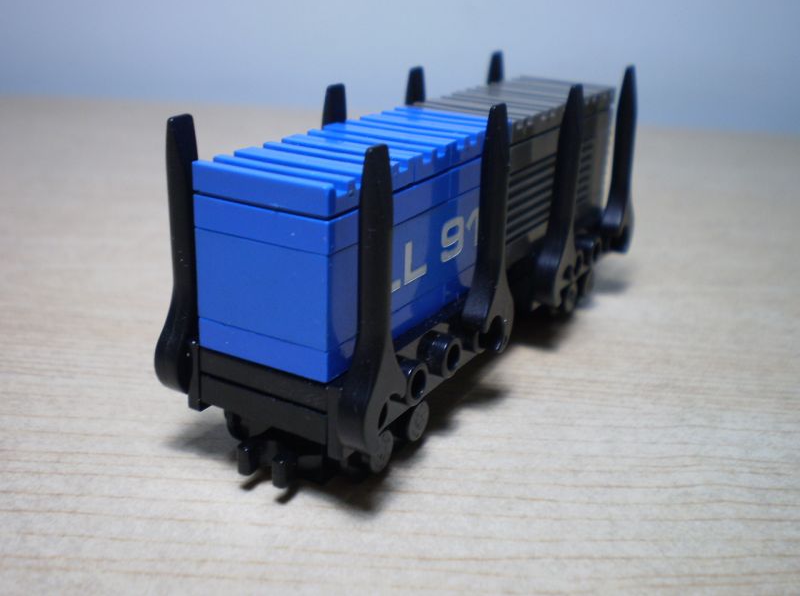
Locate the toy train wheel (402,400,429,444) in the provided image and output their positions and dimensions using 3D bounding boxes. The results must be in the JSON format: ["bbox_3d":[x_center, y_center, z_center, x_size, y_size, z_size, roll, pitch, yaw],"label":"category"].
[{"bbox_3d":[0.001,0.014,0.110,0.002,0.005,0.005,13,24,28],"label":"toy train wheel"}]

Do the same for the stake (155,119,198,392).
[{"bbox_3d":[-0.022,-0.004,0.101,0.003,0.030,0.008,13,24,28],"label":"stake"}]

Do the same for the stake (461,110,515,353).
[{"bbox_3d":[0.011,-0.007,0.112,0.003,0.030,0.008,13,24,28],"label":"stake"}]

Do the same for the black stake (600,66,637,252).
[{"bbox_3d":[0.035,-0.021,0.151,0.003,0.030,0.008,13,24,28],"label":"black stake"}]

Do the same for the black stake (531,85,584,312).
[{"bbox_3d":[0.022,-0.014,0.130,0.003,0.030,0.008,13,24,28],"label":"black stake"}]

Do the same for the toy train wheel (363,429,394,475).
[{"bbox_3d":[-0.003,0.016,0.103,0.002,0.005,0.005,13,24,28],"label":"toy train wheel"}]

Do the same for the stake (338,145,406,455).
[{"bbox_3d":[-0.002,0.000,0.091,0.003,0.030,0.008,13,24,28],"label":"stake"}]

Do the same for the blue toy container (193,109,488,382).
[{"bbox_3d":[-0.003,-0.008,0.109,0.016,0.019,0.040,13,24,28],"label":"blue toy container"}]

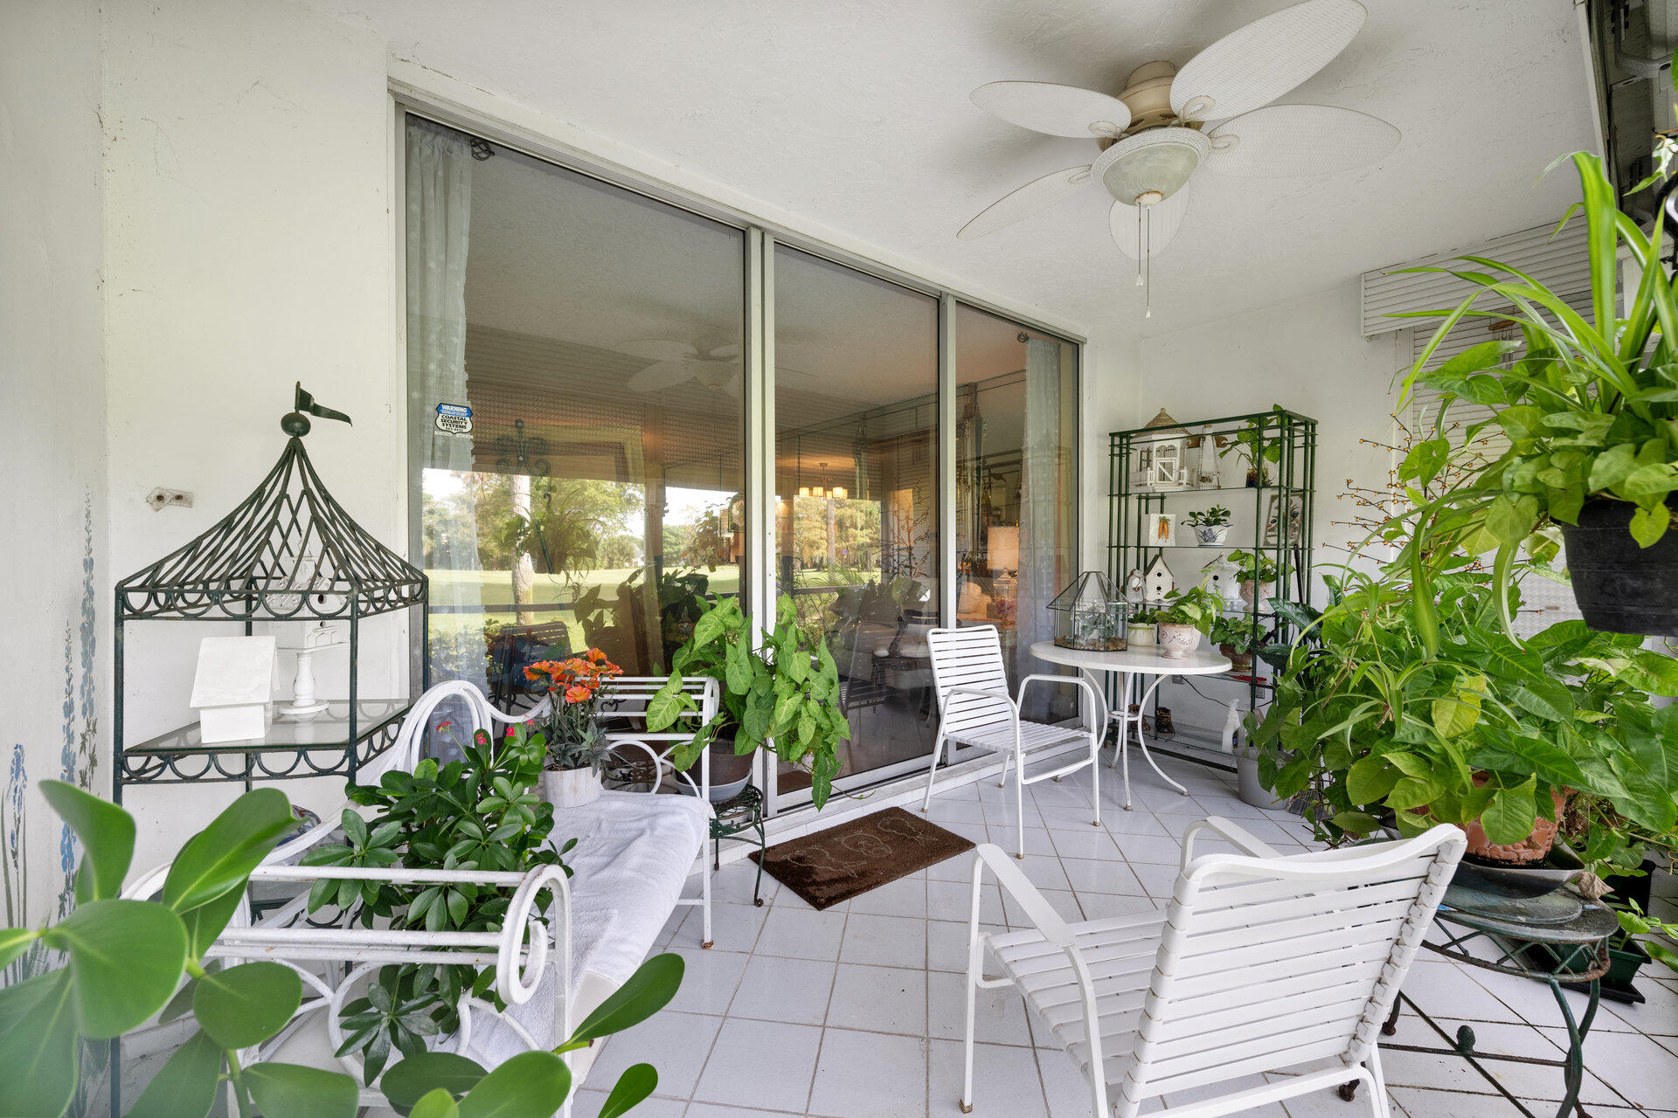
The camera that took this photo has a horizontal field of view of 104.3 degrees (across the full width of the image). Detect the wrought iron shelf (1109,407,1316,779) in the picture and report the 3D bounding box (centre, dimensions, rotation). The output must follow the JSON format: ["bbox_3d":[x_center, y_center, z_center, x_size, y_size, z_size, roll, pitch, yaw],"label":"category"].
[{"bbox_3d":[2.068,0.194,3.678,0.406,1.856,0.887,-1,1,-38],"label":"wrought iron shelf"}]

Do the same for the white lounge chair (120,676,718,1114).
[{"bbox_3d":[-0.601,0.707,1.412,0.487,0.887,1.404,0,0,0],"label":"white lounge chair"}]

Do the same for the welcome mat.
[{"bbox_3d":[0.102,1.131,2.546,0.760,0.015,0.481,-1,1,-37],"label":"welcome mat"}]

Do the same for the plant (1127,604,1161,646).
[{"bbox_3d":[1.685,0.368,3.622,0.200,0.224,0.195,0,1,0],"label":"plant"}]

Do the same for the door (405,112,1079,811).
[{"bbox_3d":[0.129,-0.153,3.088,3.631,2.445,0.116,-1,1,-38],"label":"door"}]

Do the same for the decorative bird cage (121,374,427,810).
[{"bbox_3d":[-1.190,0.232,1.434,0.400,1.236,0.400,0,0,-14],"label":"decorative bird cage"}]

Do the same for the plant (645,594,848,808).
[{"bbox_3d":[-0.326,0.507,2.310,0.661,0.748,0.545,0,0,-8],"label":"plant"}]

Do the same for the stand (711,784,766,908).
[{"bbox_3d":[-0.439,0.997,2.271,0.380,0.347,0.375,0,1,0],"label":"stand"}]

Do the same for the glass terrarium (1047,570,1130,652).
[{"bbox_3d":[1.380,0.277,3.557,0.463,0.409,0.457,0,1,-20],"label":"glass terrarium"}]

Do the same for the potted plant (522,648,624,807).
[{"bbox_3d":[-0.768,0.476,1.901,0.288,0.427,0.262,0,1,0],"label":"potted plant"}]

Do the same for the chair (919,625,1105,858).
[{"bbox_3d":[0.726,0.727,2.894,0.551,0.812,0.638,-1,1,-35],"label":"chair"}]

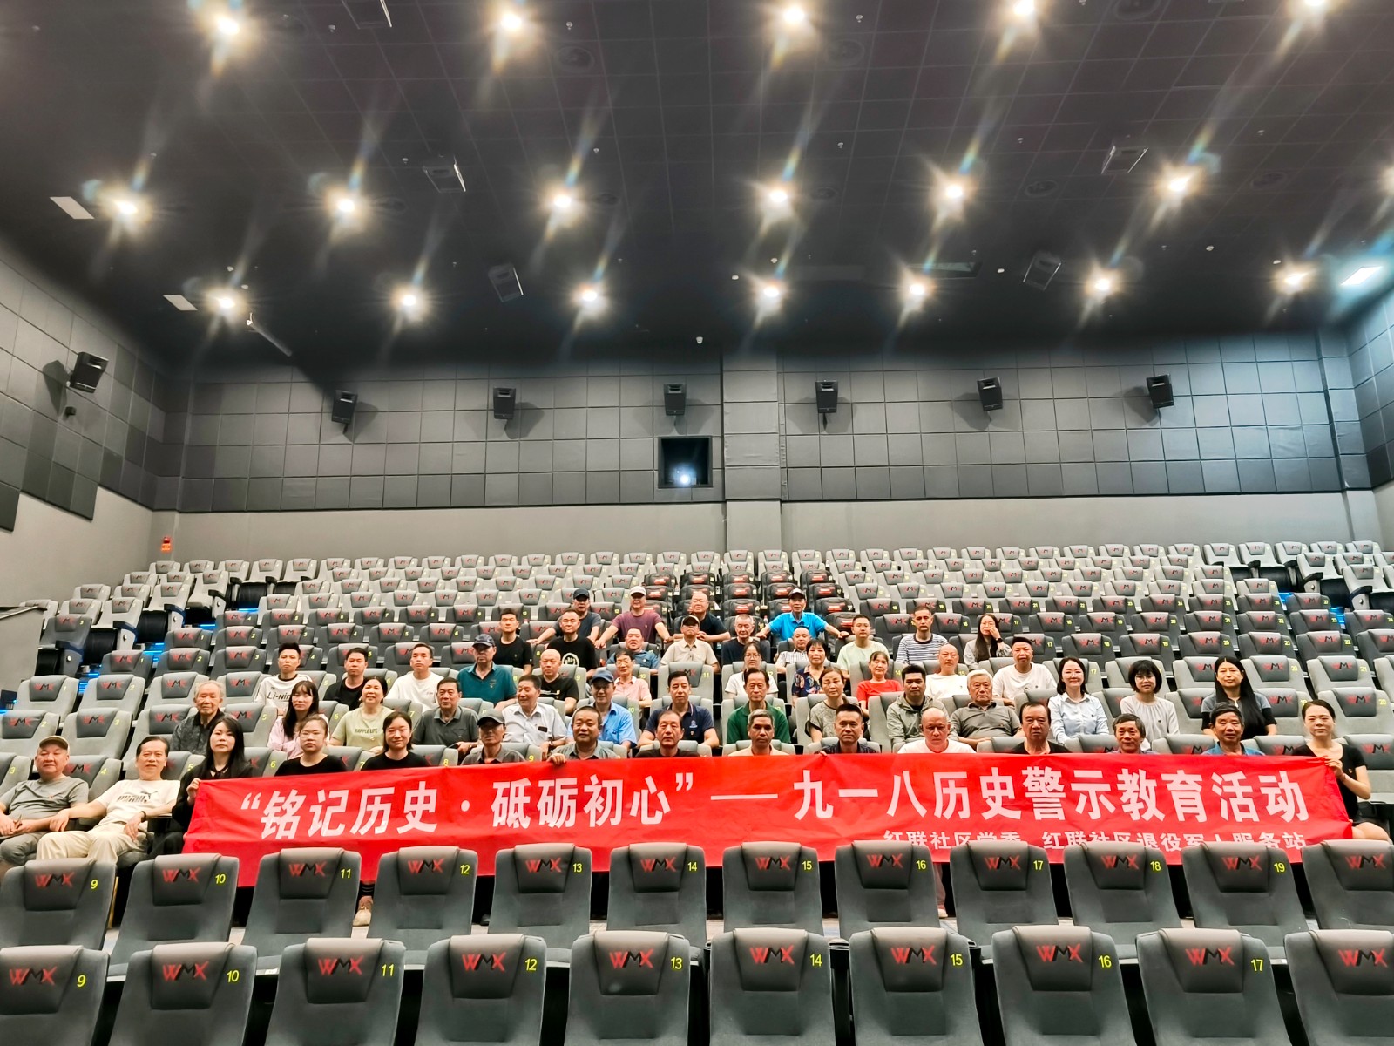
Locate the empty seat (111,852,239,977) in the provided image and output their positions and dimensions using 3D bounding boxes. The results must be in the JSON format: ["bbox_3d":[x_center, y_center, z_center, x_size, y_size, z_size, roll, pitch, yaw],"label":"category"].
[{"bbox_3d":[-2.445,2.056,4.195,0.560,1.000,0.650,0,-13,-4],"label":"empty seat"}]

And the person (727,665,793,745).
[{"bbox_3d":[0.479,1.670,6.799,0.500,1.230,0.780,-1,-12,0],"label":"person"}]

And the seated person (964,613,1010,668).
[{"bbox_3d":[2.777,1.410,8.618,0.460,1.201,0.780,-3,-13,9],"label":"seated person"}]

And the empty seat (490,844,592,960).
[{"bbox_3d":[-0.748,2.035,4.296,0.540,0.950,0.680,0,-13,-3],"label":"empty seat"}]

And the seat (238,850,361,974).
[{"bbox_3d":[-1.826,2.023,4.170,0.540,1.010,0.620,1,-13,-6],"label":"seat"}]

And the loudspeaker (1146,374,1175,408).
[{"bbox_3d":[7.686,-2.160,15.322,0.340,0.500,0.300,-8,2,30],"label":"loudspeaker"}]

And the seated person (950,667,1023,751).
[{"bbox_3d":[2.114,1.613,6.536,0.550,1.166,0.780,-3,-13,11],"label":"seated person"}]

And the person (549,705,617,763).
[{"bbox_3d":[-0.718,1.744,5.725,0.500,1.209,0.750,-1,-13,0],"label":"person"}]

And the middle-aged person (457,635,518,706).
[{"bbox_3d":[-1.822,1.536,7.783,0.550,1.230,0.780,0,-12,-6],"label":"middle-aged person"}]

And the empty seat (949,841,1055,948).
[{"bbox_3d":[1.506,2.002,4.284,0.540,0.950,0.680,-2,-13,3],"label":"empty seat"}]

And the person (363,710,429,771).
[{"bbox_3d":[-1.927,1.771,5.670,0.470,1.217,0.800,0,-13,-1],"label":"person"}]

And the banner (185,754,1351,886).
[{"bbox_3d":[0.415,1.708,5.458,6.720,0.690,0.360,-1,-12,0],"label":"banner"}]

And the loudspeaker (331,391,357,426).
[{"bbox_3d":[-6.231,-2.032,16.383,0.390,0.550,0.330,3,5,-19],"label":"loudspeaker"}]

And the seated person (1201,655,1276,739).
[{"bbox_3d":[3.980,1.540,6.585,0.530,1.208,0.750,-3,-13,9],"label":"seated person"}]

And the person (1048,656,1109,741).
[{"bbox_3d":[2.804,1.558,6.527,0.480,1.254,0.780,-3,-13,12],"label":"person"}]

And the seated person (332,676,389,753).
[{"bbox_3d":[-2.442,1.680,6.646,0.500,1.181,0.800,0,-13,-2],"label":"seated person"}]

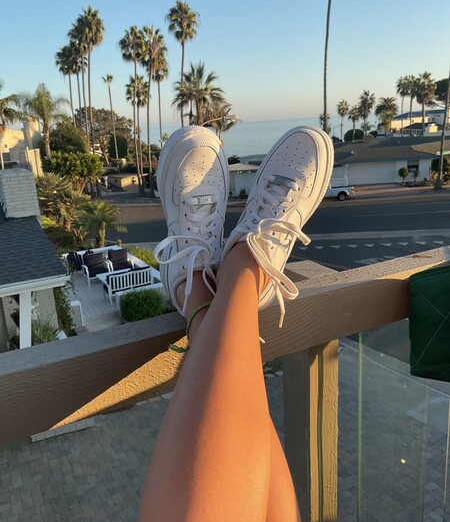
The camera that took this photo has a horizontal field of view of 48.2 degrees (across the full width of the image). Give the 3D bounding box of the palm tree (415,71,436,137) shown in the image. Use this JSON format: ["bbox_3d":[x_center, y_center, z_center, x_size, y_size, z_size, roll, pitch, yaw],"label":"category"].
[{"bbox_3d":[33.480,-26.176,84.369,3.467,10.610,3.467,-3,15,0],"label":"palm tree"}]

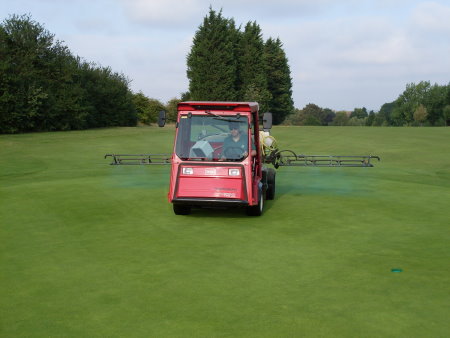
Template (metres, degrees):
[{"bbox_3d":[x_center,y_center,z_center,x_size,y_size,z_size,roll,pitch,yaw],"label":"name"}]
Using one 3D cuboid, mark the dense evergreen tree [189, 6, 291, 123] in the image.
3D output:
[{"bbox_3d":[1.390,-9.149,70.000,9.500,10.500,7.200,0,3,0],"label":"dense evergreen tree"}]

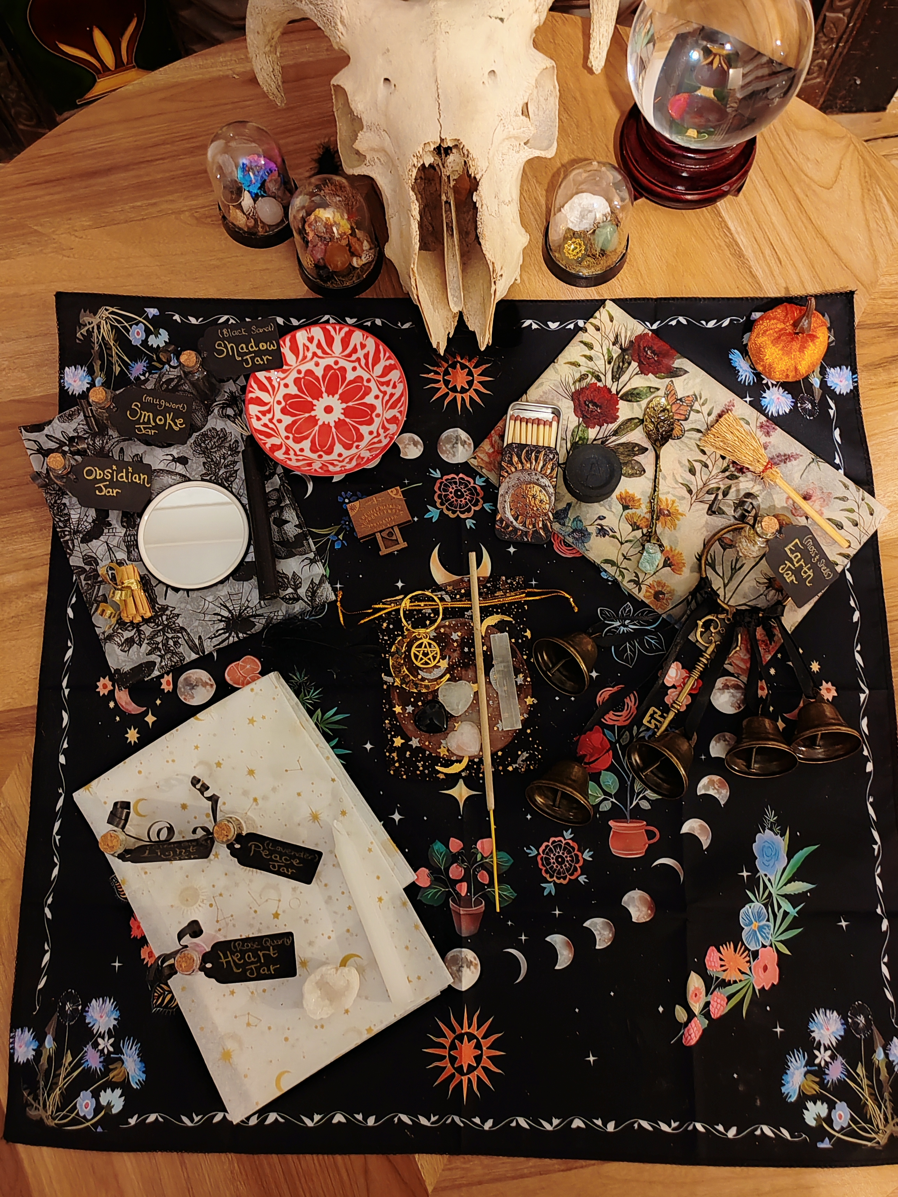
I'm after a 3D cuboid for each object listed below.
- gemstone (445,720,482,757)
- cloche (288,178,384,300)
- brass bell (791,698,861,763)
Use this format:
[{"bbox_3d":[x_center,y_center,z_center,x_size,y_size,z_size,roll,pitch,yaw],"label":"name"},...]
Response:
[{"bbox_3d":[0.009,0.083,0.551,0.020,0.010,0.021,44,85,7],"label":"gemstone"},{"bbox_3d":[-0.070,-0.223,0.564,0.055,0.071,0.055,0,81,2],"label":"cloche"},{"bbox_3d":[0.210,0.072,0.530,0.039,0.039,0.028,0,54,2],"label":"brass bell"}]

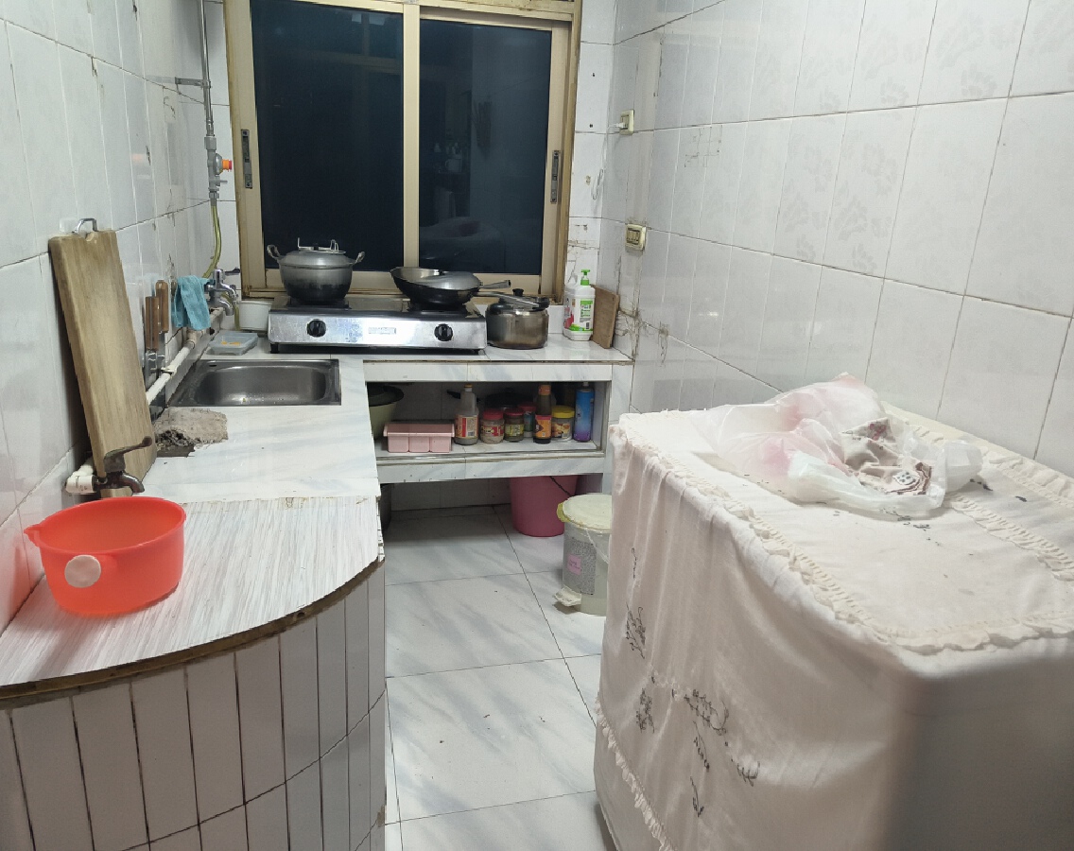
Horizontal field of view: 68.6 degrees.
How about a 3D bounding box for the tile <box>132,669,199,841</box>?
[{"bbox_3d":[-0.467,0.414,0.988,0.060,0.240,0.009,-9,21,-33],"label":"tile"}]

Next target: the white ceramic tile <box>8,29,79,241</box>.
[{"bbox_3d":[-0.727,-0.415,1.159,0.012,0.300,0.200,-1,18,-14],"label":"white ceramic tile"}]

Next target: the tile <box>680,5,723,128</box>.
[{"bbox_3d":[0.454,-0.972,2.142,0.010,0.297,0.199,-2,18,-14],"label":"tile"}]

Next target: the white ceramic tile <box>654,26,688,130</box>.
[{"bbox_3d":[0.407,-1.034,2.327,0.010,0.297,0.199,-2,18,-14],"label":"white ceramic tile"}]

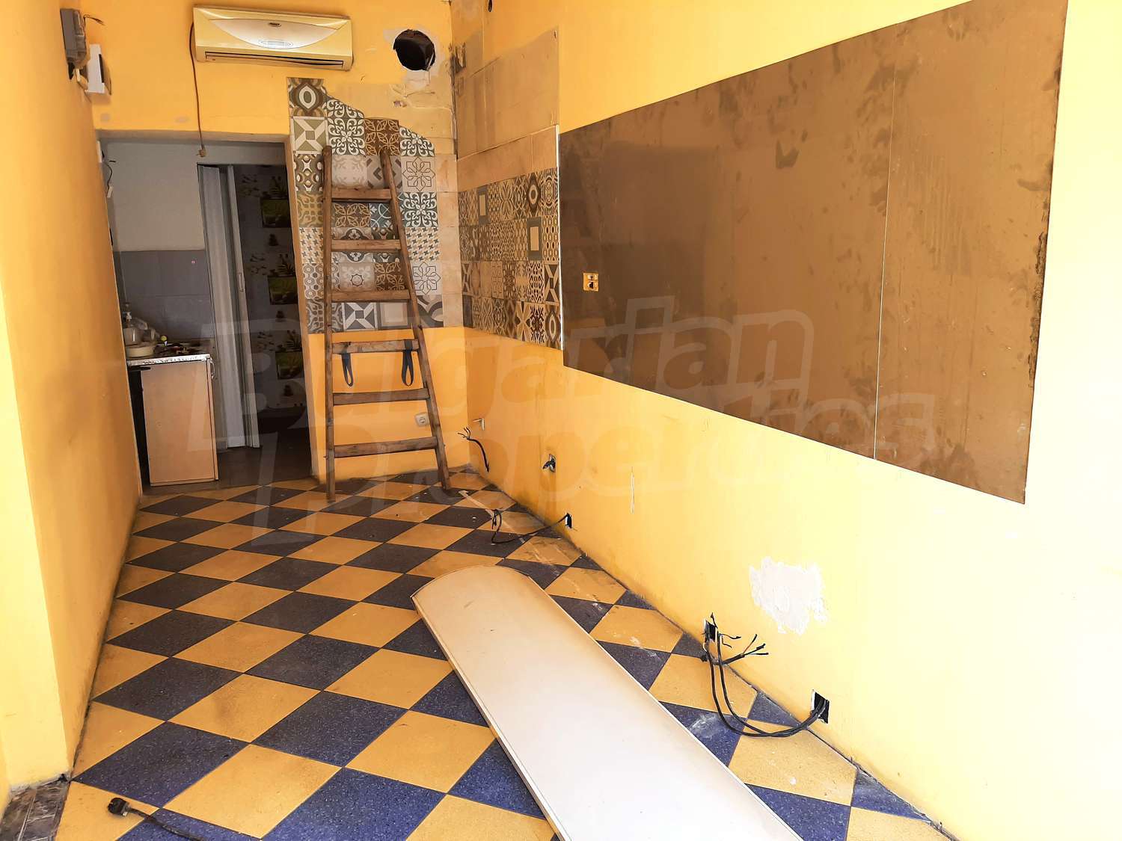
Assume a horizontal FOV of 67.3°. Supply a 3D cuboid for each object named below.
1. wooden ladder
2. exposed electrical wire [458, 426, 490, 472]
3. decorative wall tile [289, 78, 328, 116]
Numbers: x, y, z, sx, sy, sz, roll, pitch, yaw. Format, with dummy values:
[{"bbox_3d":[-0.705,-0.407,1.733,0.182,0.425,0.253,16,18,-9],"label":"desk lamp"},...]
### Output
[{"bbox_3d":[-1.048,-0.555,4.729,0.665,1.930,0.085,-5,1,-22],"label":"wooden ladder"},{"bbox_3d":[-0.508,0.173,4.888,0.155,0.270,0.090,-5,11,-22],"label":"exposed electrical wire"},{"bbox_3d":[-1.386,-1.762,4.606,0.198,0.198,0.010,-6,13,-21],"label":"decorative wall tile"}]

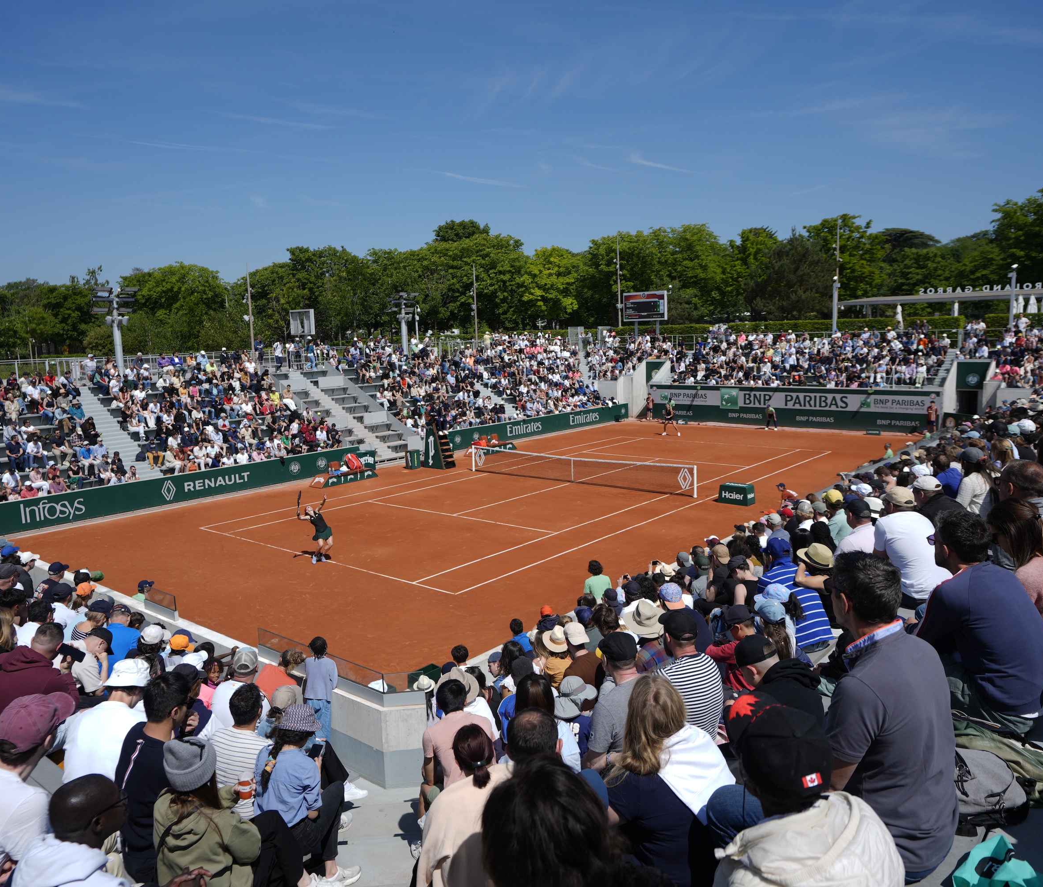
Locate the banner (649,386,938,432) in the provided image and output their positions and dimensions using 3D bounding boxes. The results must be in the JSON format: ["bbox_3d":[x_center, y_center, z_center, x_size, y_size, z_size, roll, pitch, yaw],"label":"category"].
[{"bbox_3d":[14.605,-2.045,44.351,16.750,2.200,0.120,5,10,40],"label":"banner"}]

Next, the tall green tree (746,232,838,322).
[{"bbox_3d":[25.209,-14.365,72.500,8.000,10.430,7.600,1,8,19],"label":"tall green tree"}]

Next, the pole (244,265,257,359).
[{"bbox_3d":[-13.889,-6.366,40.083,0.500,5.450,0.400,-4,8,-18],"label":"pole"}]

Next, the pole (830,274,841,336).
[{"bbox_3d":[18.351,-7.573,45.529,0.450,4.410,0.450,5,10,40],"label":"pole"}]

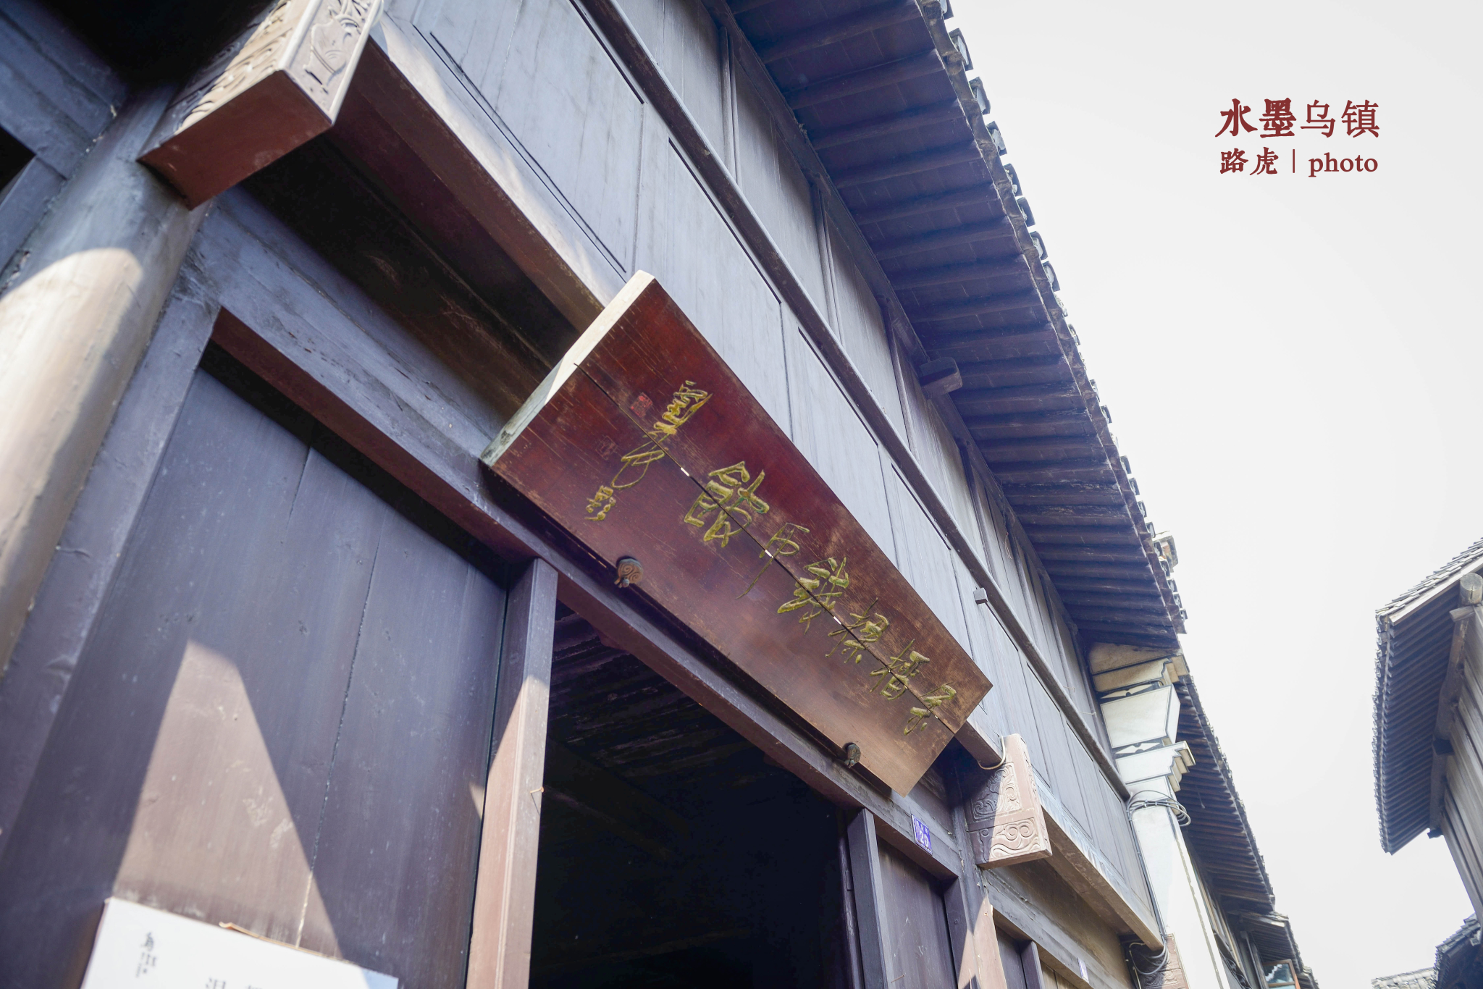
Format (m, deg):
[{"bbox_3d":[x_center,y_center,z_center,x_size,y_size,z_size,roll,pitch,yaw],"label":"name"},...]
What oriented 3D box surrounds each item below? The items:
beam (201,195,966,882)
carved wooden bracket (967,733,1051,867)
[{"bbox_3d":[-0.021,0.502,2.526,0.120,0.195,3.270,-20,-41,20],"label":"beam"},{"bbox_3d":[1.012,1.195,3.839,0.265,0.440,0.090,-20,-41,20],"label":"carved wooden bracket"}]

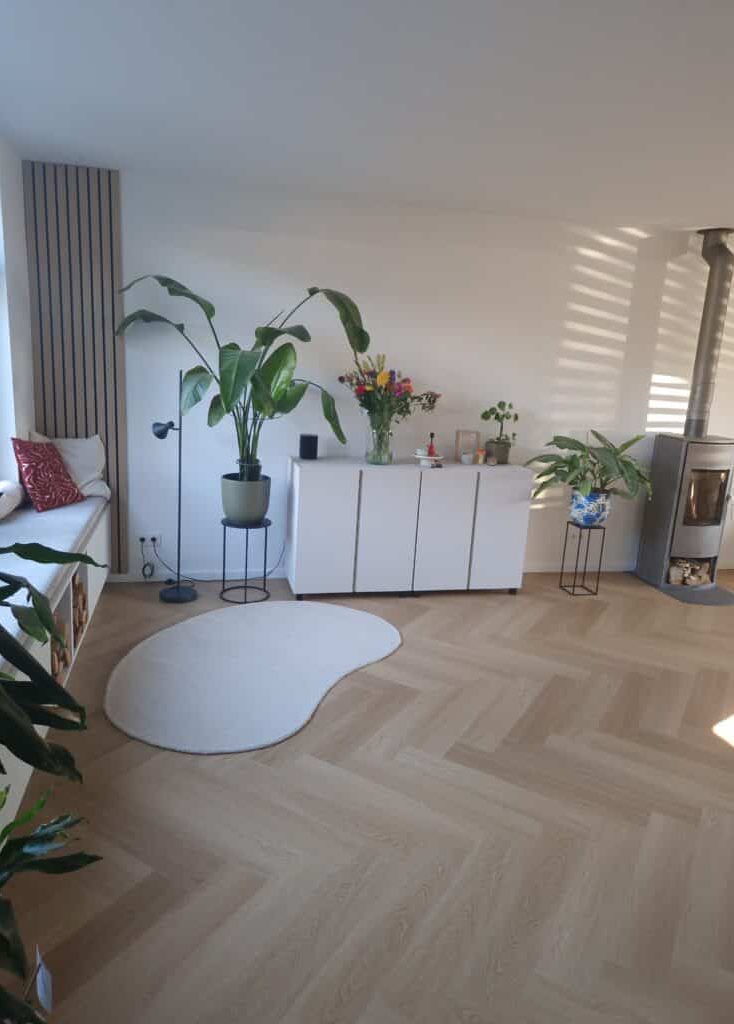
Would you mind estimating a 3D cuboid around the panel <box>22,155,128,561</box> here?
[{"bbox_3d":[-1.777,-0.799,4.208,0.520,2.465,0.025,0,13,-14],"label":"panel"}]

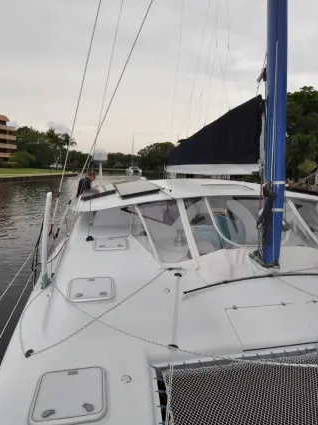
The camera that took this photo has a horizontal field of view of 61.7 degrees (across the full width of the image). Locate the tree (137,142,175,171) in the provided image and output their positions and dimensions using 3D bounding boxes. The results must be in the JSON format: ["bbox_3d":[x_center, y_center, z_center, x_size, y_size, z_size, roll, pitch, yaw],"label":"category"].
[{"bbox_3d":[-0.586,-21.723,104.016,15.000,10.900,15.000,0,10,0],"label":"tree"}]

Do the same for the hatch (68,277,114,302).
[{"bbox_3d":[-0.824,0.931,3.250,0.510,0.060,0.450,-2,18,-11],"label":"hatch"}]

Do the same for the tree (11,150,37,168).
[{"bbox_3d":[-39.161,-15.416,77.536,6.800,5.140,6.800,-5,12,-26],"label":"tree"}]

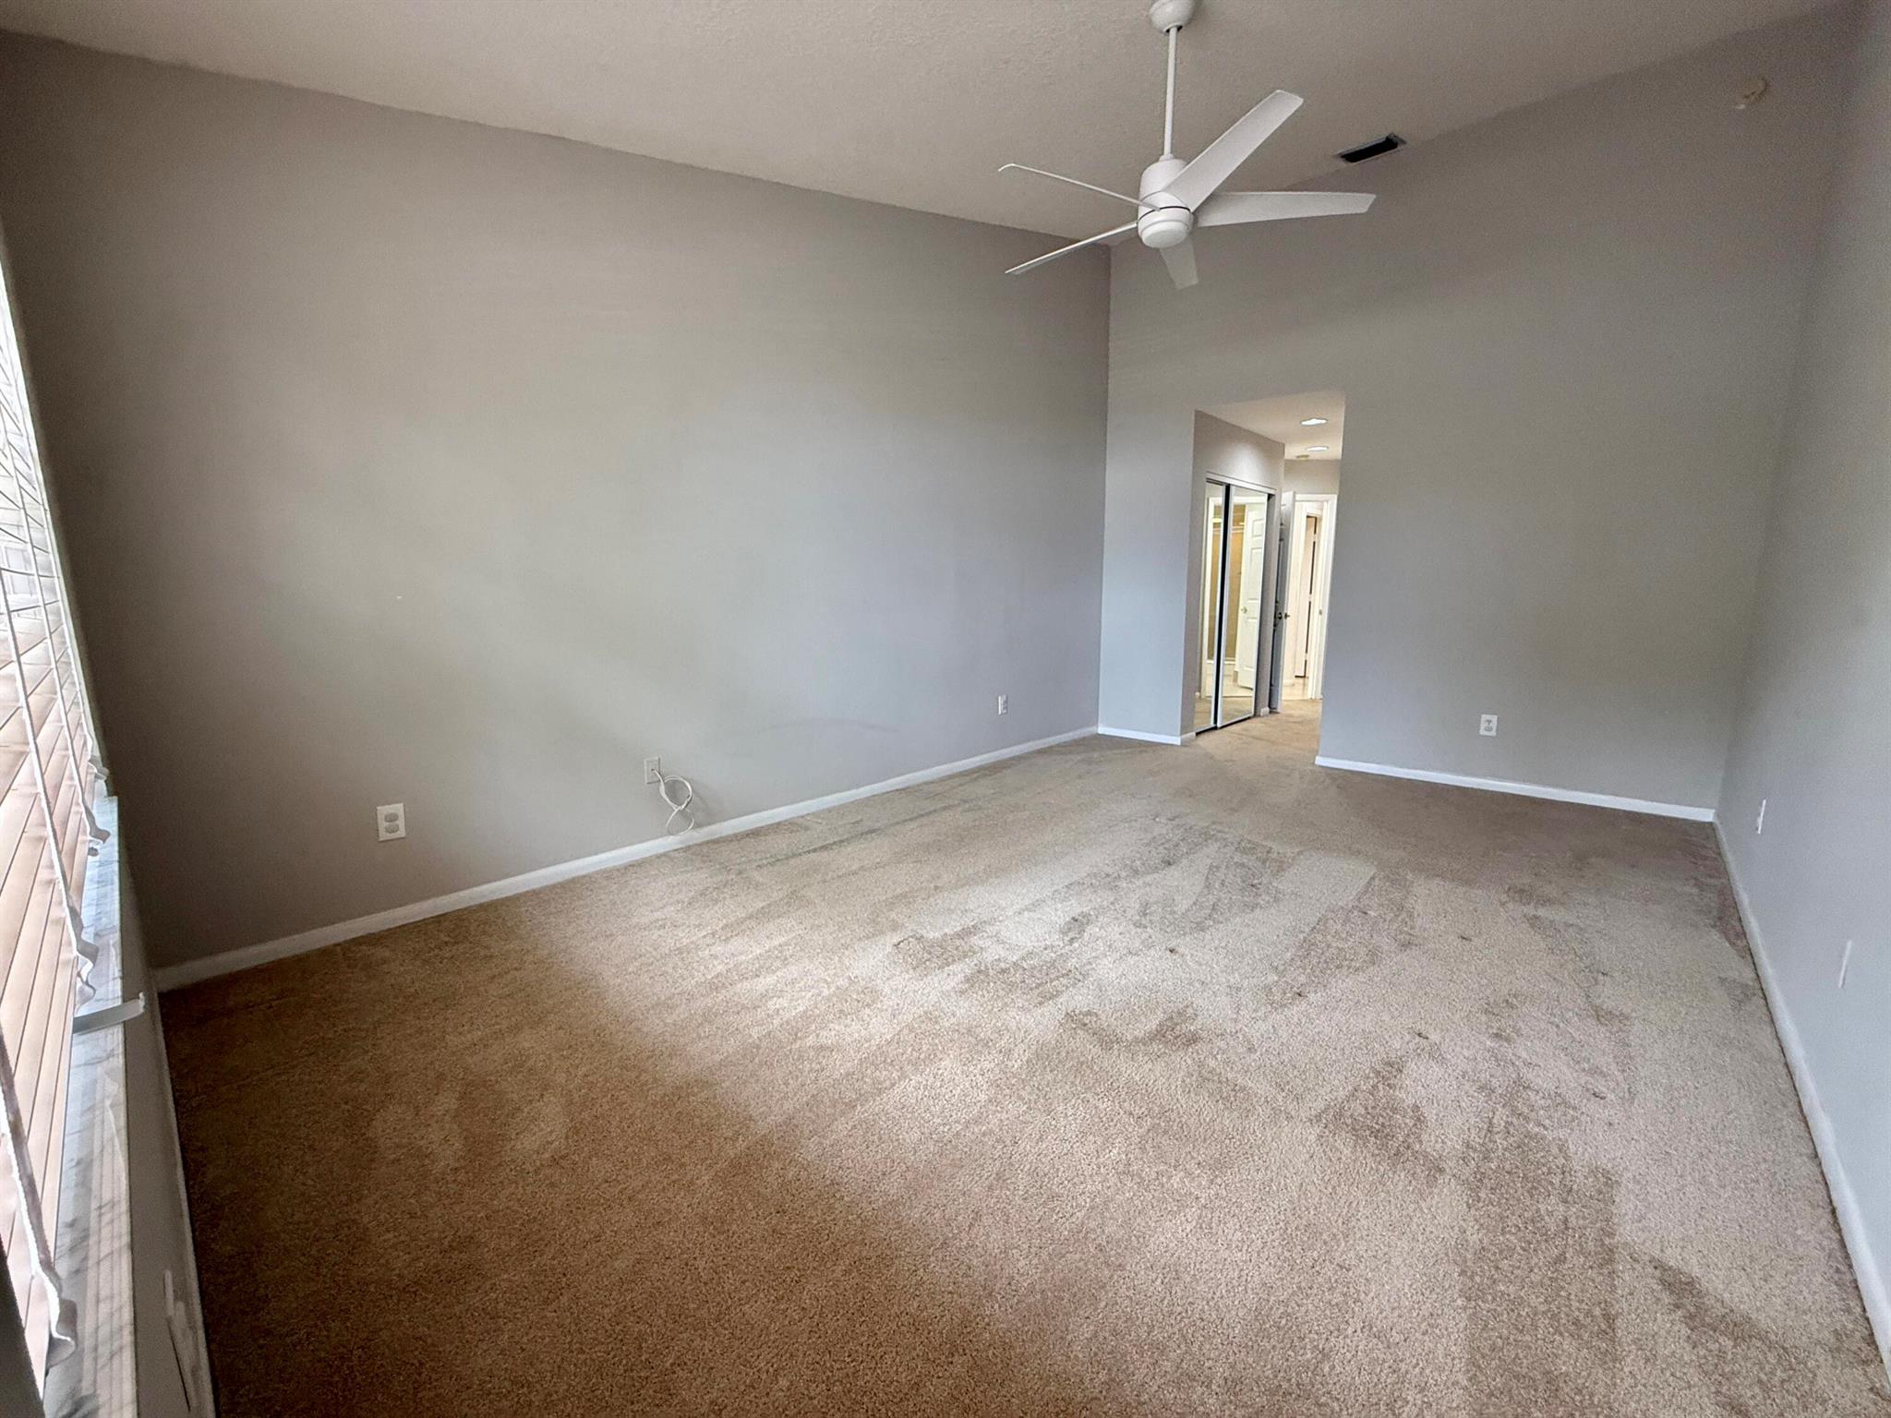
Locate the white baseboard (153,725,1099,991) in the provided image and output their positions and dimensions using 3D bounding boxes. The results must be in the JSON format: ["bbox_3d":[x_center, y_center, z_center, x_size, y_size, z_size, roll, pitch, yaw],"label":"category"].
[{"bbox_3d":[-0.555,0.485,4.213,0.018,0.076,5.328,8,12,41],"label":"white baseboard"}]

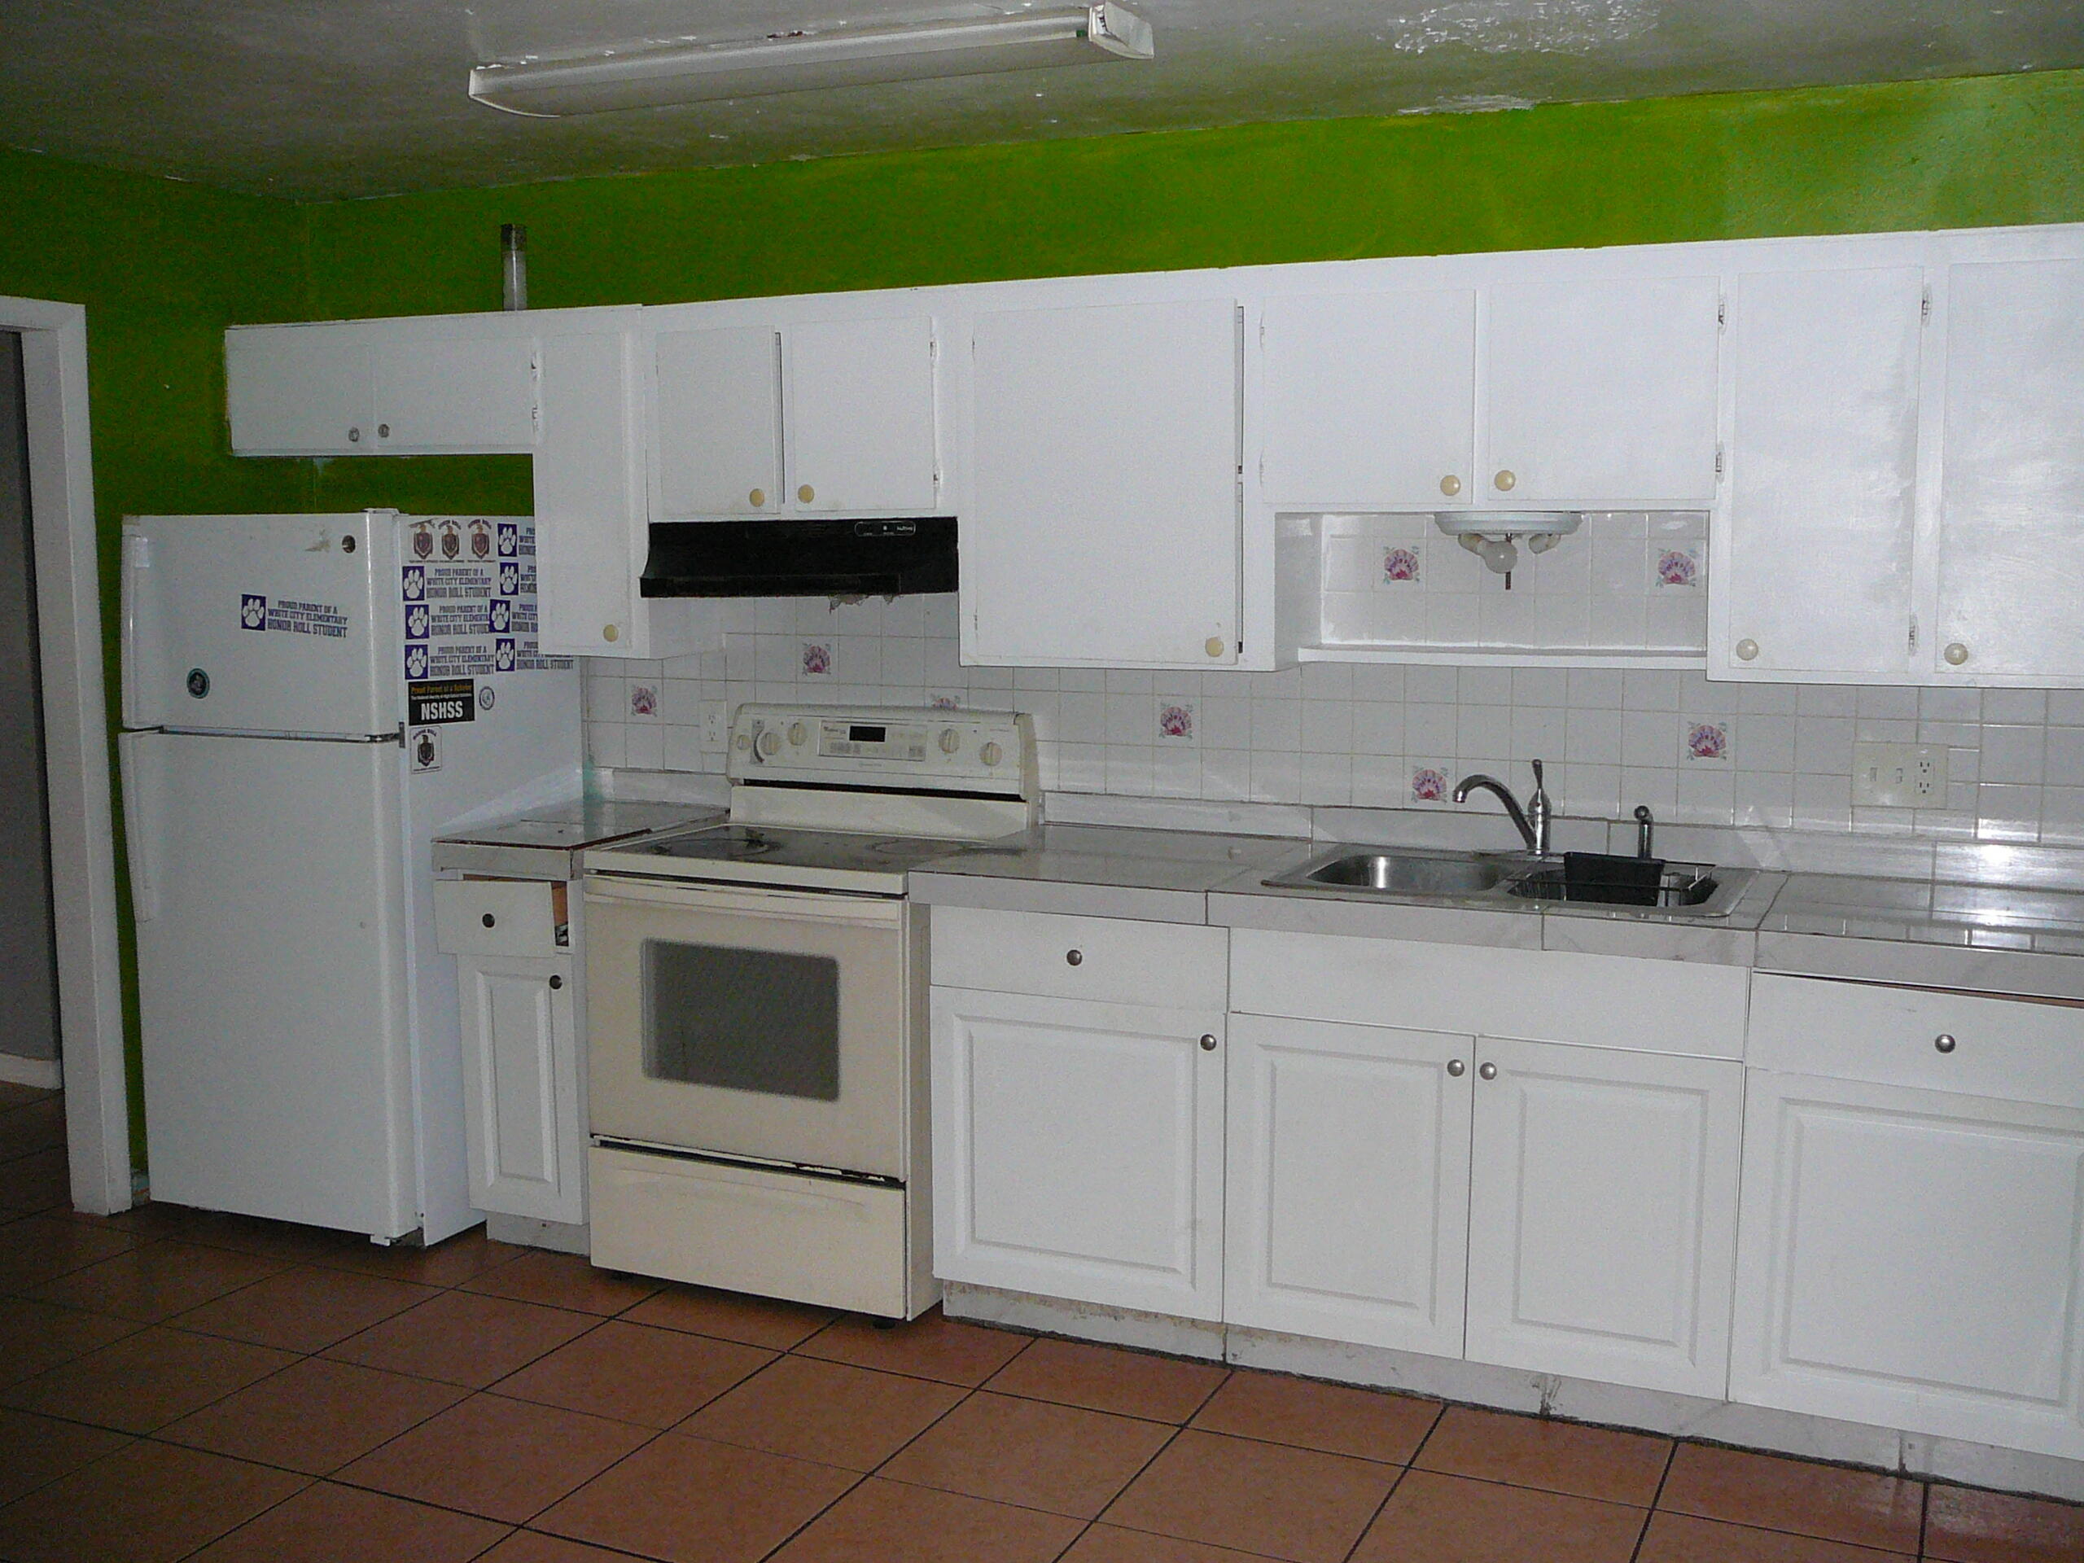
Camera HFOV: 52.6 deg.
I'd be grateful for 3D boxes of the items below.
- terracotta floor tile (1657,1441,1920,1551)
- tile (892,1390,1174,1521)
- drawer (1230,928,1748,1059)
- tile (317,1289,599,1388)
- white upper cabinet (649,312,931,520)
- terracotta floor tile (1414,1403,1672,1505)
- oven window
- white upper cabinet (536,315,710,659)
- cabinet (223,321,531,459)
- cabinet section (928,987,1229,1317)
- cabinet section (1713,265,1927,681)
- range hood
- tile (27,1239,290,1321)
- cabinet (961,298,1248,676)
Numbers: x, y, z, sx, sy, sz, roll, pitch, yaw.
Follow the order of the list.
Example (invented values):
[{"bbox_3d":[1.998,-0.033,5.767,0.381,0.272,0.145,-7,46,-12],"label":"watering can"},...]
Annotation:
[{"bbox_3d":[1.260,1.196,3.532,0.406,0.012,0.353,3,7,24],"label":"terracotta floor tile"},{"bbox_3d":[-0.019,1.172,3.684,0.406,0.012,0.406,3,7,24],"label":"tile"},{"bbox_3d":[0.834,0.343,3.822,0.901,0.156,0.420,3,7,24],"label":"drawer"},{"bbox_3d":[-1.115,1.085,4.078,0.398,0.012,0.398,3,7,24],"label":"tile"},{"bbox_3d":[-0.464,-0.797,4.642,0.740,0.447,0.325,3,7,24],"label":"white upper cabinet"},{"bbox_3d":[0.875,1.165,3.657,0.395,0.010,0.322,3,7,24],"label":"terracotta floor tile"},{"bbox_3d":[-0.602,0.475,4.220,0.464,0.287,0.020,3,7,24],"label":"oven window"},{"bbox_3d":[-0.940,-0.674,4.815,0.301,0.763,0.326,3,7,24],"label":"white upper cabinet"},{"bbox_3d":[-1.500,-0.942,5.098,0.915,0.318,0.320,3,7,24],"label":"cabinet"},{"bbox_3d":[0.176,0.682,4.326,0.612,0.599,0.572,3,8,23],"label":"cabinet section"},{"bbox_3d":[1.422,-0.549,3.842,0.331,0.715,0.321,3,8,23],"label":"cabinet section"},{"bbox_3d":[-0.470,-0.488,4.636,0.765,0.160,0.400,3,7,24],"label":"range hood"},{"bbox_3d":[-1.873,1.066,4.486,0.395,0.010,0.395,3,7,24],"label":"tile"},{"bbox_3d":[0.185,-0.603,4.307,0.588,0.714,0.334,3,7,24],"label":"cabinet"}]

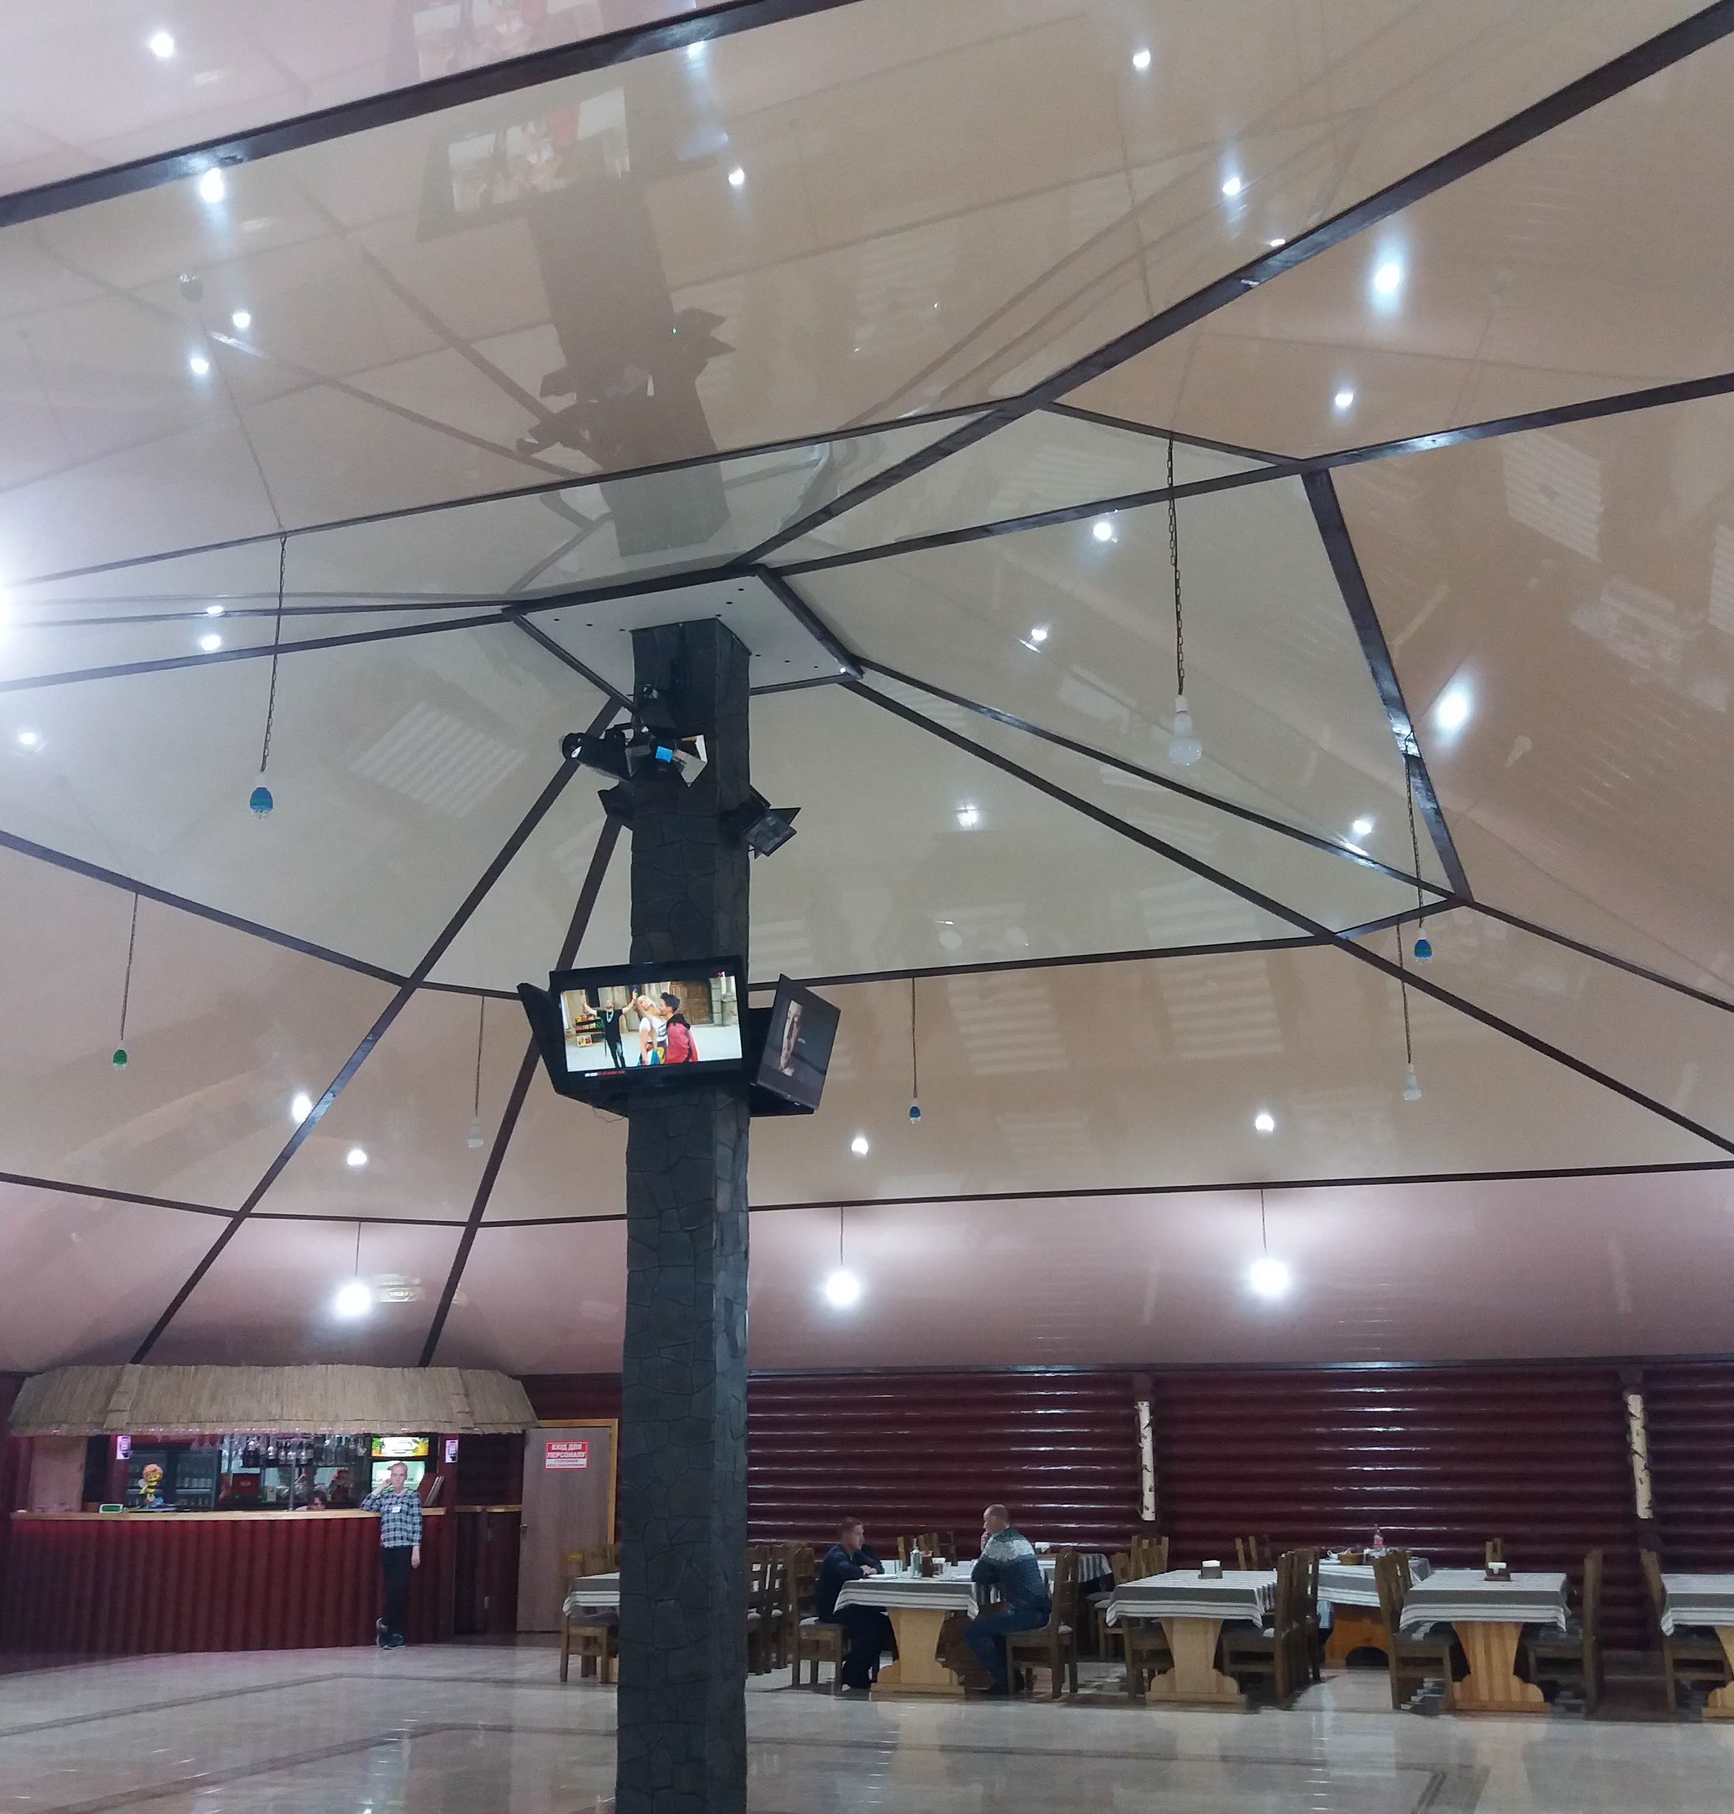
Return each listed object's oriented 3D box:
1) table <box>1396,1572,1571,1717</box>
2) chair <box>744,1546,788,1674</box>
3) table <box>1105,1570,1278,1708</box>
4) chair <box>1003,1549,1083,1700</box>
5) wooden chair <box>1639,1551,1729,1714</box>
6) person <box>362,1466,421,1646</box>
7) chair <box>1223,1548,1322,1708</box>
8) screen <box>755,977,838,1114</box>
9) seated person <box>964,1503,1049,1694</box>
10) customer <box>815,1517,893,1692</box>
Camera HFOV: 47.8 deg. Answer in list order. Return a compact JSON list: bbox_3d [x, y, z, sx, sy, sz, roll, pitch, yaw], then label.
[{"bbox_3d":[4.400,5.123,13.674,0.970,0.760,1.820,-6,-16,19],"label":"table"},{"bbox_3d":[-0.941,5.841,16.356,0.480,1.000,0.450,-6,-17,19],"label":"chair"},{"bbox_3d":[2.509,5.257,14.135,0.970,0.760,1.820,-6,-16,19],"label":"table"},{"bbox_3d":[1.279,5.271,14.411,0.480,1.000,0.450,-6,-17,19],"label":"chair"},{"bbox_3d":[5.489,4.840,13.129,0.500,1.000,0.430,-6,-16,19],"label":"wooden chair"},{"bbox_3d":[-4.535,6.224,18.849,0.570,1.680,0.360,0,-16,-3],"label":"person"},{"bbox_3d":[2.745,5.014,13.725,0.500,1.000,0.430,-6,-16,19],"label":"chair"},{"bbox_3d":[-0.337,0.618,8.849,0.080,0.485,0.830,9,-11,23],"label":"screen"},{"bbox_3d":[1.055,5.143,14.540,0.660,1.330,0.520,-6,-17,19],"label":"seated person"},{"bbox_3d":[-0.085,5.354,15.088,0.650,1.230,0.500,-6,-17,19],"label":"customer"}]

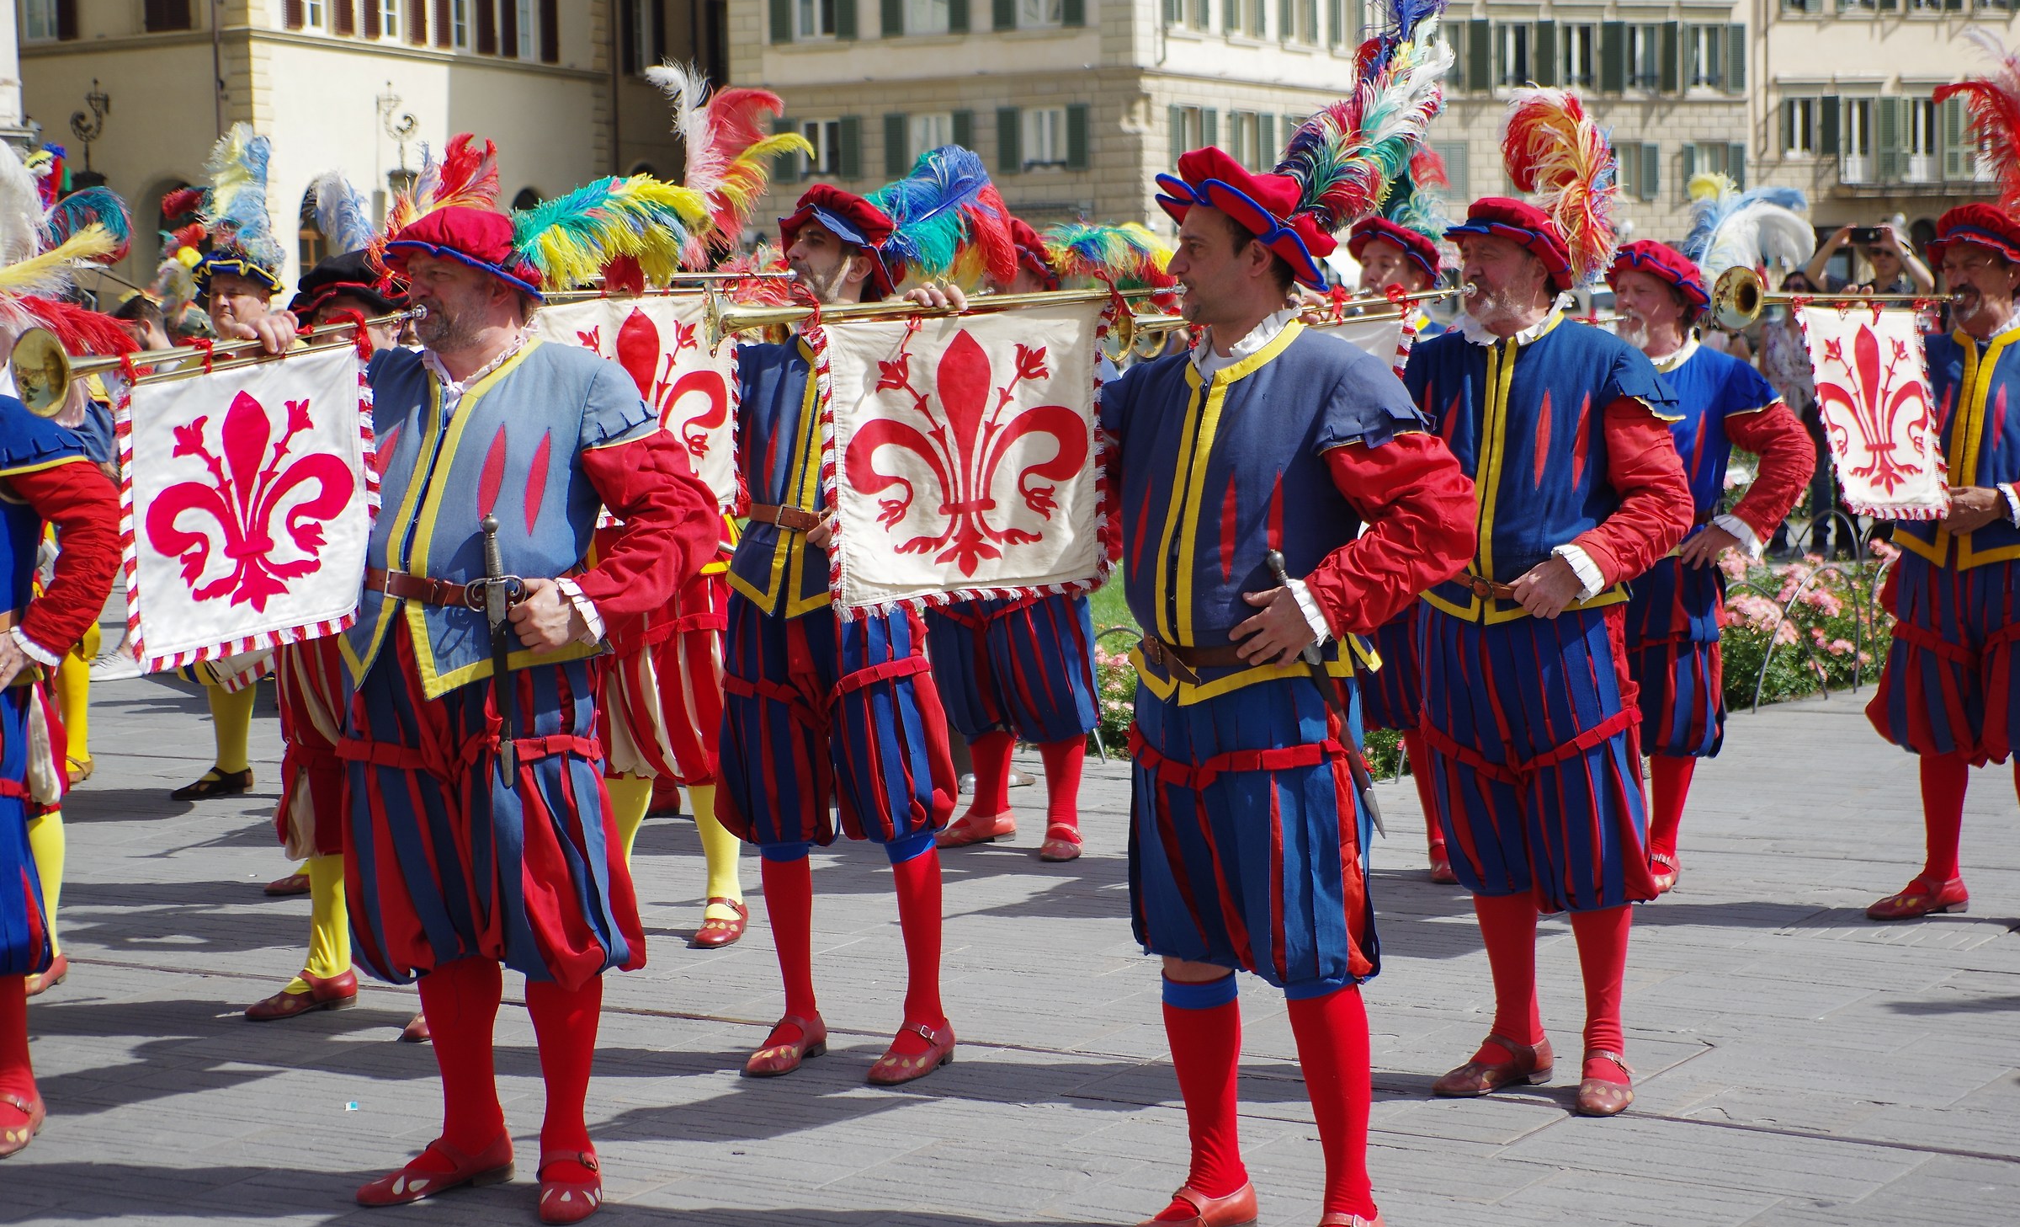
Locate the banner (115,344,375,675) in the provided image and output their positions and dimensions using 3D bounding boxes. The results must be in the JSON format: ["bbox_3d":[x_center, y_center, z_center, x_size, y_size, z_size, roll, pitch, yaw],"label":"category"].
[{"bbox_3d":[-1.300,-0.180,6.400,0.035,0.500,0.490,4,11,45],"label":"banner"}]

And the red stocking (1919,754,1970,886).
[{"bbox_3d":[2.376,0.524,9.545,0.120,0.335,0.110,-1,5,0],"label":"red stocking"}]

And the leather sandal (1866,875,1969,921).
[{"bbox_3d":[2.356,0.726,9.741,0.270,0.098,0.100,-3,5,-19],"label":"leather sandal"}]

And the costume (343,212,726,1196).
[{"bbox_3d":[-0.936,0.157,6.877,0.680,1.800,0.570,3,6,38],"label":"costume"}]

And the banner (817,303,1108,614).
[{"bbox_3d":[-0.076,-0.257,6.154,0.460,0.475,0.060,-2,5,-14],"label":"banner"}]

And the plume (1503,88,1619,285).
[{"bbox_3d":[1.105,-0.856,7.543,0.220,0.375,0.190,-3,5,-20],"label":"plume"}]

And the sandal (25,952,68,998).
[{"bbox_3d":[-2.407,0.868,9.274,0.100,0.097,0.270,0,5,15],"label":"sandal"}]

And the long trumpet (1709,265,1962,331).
[{"bbox_3d":[2.056,-0.769,9.160,0.820,0.150,0.145,-5,6,-36],"label":"long trumpet"}]

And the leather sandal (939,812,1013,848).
[{"bbox_3d":[-0.128,0.625,11.132,0.280,0.100,0.100,-4,6,-31],"label":"leather sandal"}]

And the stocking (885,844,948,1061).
[{"bbox_3d":[-0.198,0.695,7.780,0.120,0.445,0.170,3,6,40],"label":"stocking"}]

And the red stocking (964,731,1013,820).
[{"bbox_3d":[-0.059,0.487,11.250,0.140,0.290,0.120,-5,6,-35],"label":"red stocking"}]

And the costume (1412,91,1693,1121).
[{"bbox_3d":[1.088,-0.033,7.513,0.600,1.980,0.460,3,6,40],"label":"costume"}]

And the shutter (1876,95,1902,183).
[{"bbox_3d":[22.935,-12.373,98.000,0.680,2.270,0.050,-3,5,-22],"label":"shutter"}]

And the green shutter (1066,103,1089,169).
[{"bbox_3d":[1.560,-10.993,86.774,0.540,1.520,0.050,1,6,27],"label":"green shutter"}]

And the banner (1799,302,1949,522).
[{"bbox_3d":[2.151,-0.505,9.346,0.520,0.500,0.070,-5,6,-38],"label":"banner"}]

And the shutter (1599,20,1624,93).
[{"bbox_3d":[14.828,-13.717,92.500,0.620,1.800,0.050,0,5,10],"label":"shutter"}]

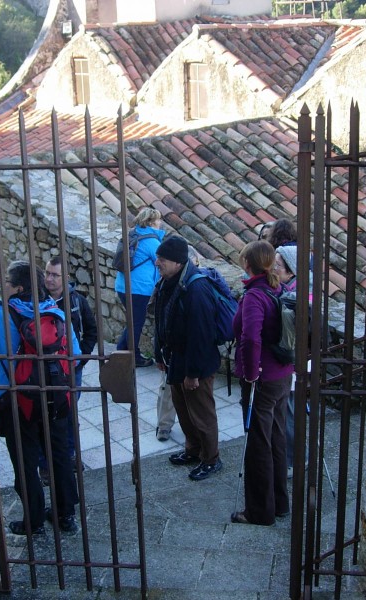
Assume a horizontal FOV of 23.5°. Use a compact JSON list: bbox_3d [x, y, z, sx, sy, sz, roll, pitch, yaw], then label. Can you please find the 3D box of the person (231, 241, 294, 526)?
[{"bbox_3d":[0.447,0.480,4.936,0.350,1.670,0.460,4,18,19],"label":"person"}]

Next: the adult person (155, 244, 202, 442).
[{"bbox_3d":[-0.020,0.366,7.074,0.500,1.660,0.380,-3,17,-5],"label":"adult person"}]

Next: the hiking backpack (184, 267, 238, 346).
[{"bbox_3d":[0.203,0.053,6.257,0.240,0.490,0.310,-26,26,-23],"label":"hiking backpack"}]

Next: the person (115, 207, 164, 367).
[{"bbox_3d":[-0.428,-0.128,8.854,0.400,1.630,0.480,-10,19,-24],"label":"person"}]

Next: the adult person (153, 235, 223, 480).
[{"bbox_3d":[0.046,0.402,6.217,0.390,1.750,0.520,-11,20,-29],"label":"adult person"}]

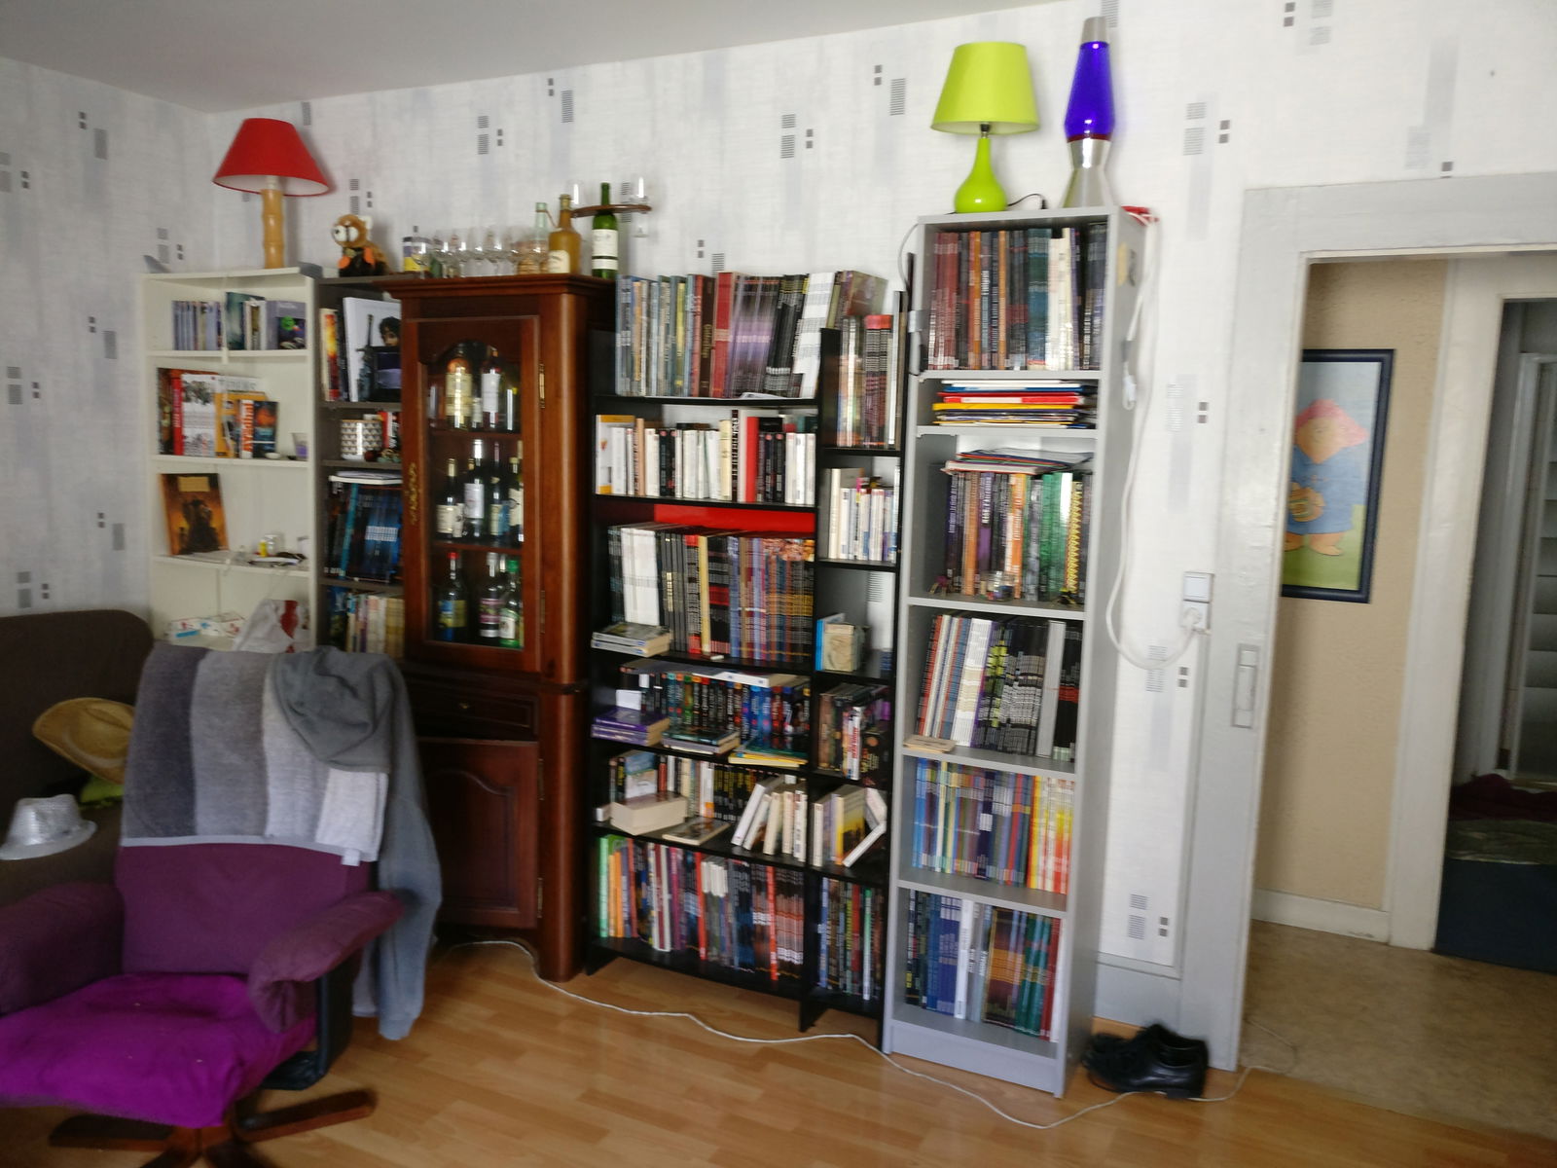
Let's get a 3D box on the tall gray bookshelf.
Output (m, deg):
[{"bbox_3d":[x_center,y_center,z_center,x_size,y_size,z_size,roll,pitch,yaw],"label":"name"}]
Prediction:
[{"bbox_3d":[0.562,0.166,3.038,0.453,2.016,0.305,5,8,27],"label":"tall gray bookshelf"}]

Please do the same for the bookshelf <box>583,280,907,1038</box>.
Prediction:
[{"bbox_3d":[-0.043,0.188,3.349,0.885,1.860,0.320,5,8,27],"label":"bookshelf"}]

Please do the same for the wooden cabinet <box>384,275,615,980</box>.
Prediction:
[{"bbox_3d":[-0.730,0.118,3.613,0.665,1.892,0.480,5,8,27],"label":"wooden cabinet"}]

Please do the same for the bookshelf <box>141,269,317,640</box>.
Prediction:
[{"bbox_3d":[-1.773,-0.054,4.364,0.790,1.985,0.285,5,8,27],"label":"bookshelf"}]

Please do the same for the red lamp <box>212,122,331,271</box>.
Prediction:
[{"bbox_3d":[-1.643,-1.253,4.091,0.355,0.465,0.355,5,8,27],"label":"red lamp"}]

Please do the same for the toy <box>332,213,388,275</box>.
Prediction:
[{"bbox_3d":[-1.331,-1.069,4.007,0.165,0.205,0.170,6,8,30],"label":"toy"}]

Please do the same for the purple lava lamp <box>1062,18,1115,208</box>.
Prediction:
[{"bbox_3d":[0.709,-1.035,2.822,0.117,0.432,0.117,5,8,27],"label":"purple lava lamp"}]

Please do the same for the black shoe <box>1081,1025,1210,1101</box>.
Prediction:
[{"bbox_3d":[0.891,1.131,3.041,0.295,0.120,0.225,4,8,20],"label":"black shoe"}]

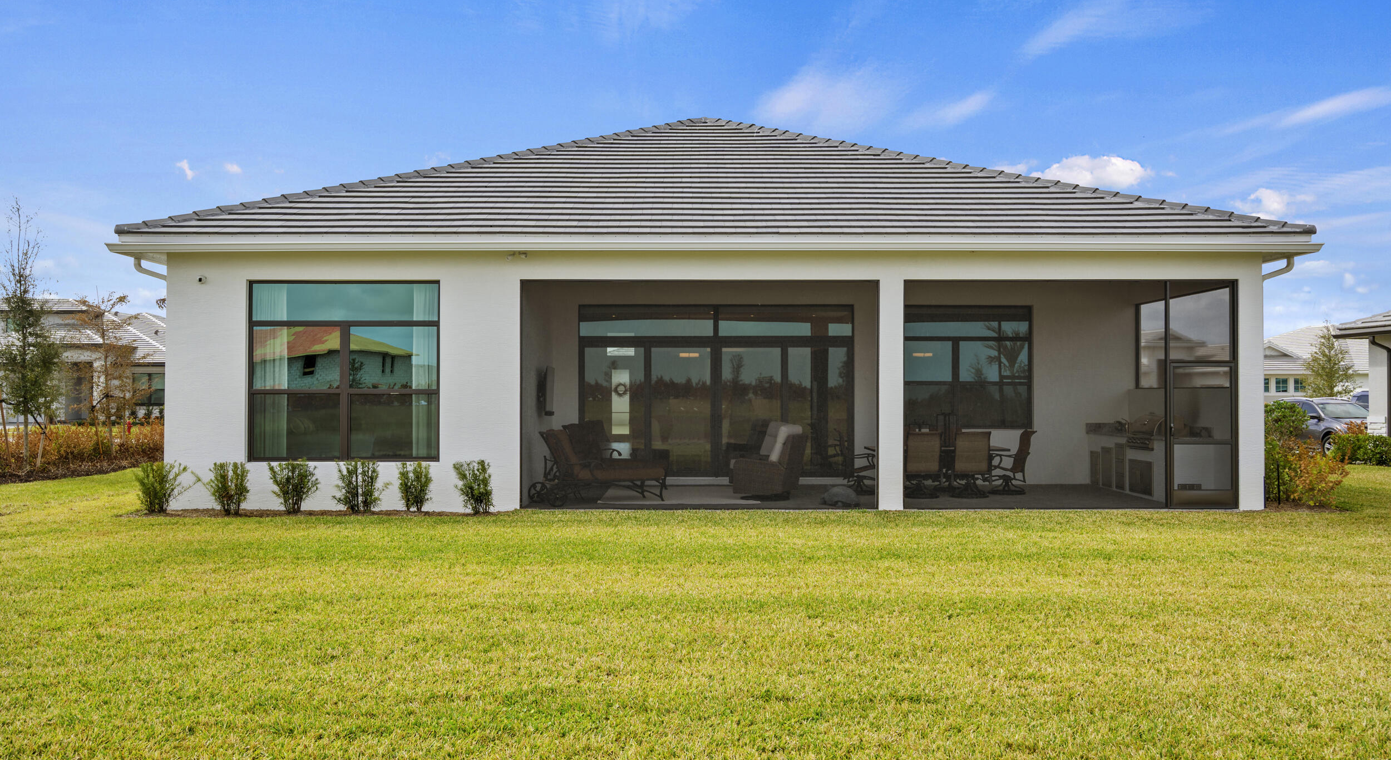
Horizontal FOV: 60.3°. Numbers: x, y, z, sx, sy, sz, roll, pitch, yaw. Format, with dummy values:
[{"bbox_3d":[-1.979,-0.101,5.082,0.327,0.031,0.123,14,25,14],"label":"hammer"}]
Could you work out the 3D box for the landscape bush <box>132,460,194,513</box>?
[{"bbox_3d":[-7.358,1.478,16.550,0.840,0.720,0.750,0,-1,0],"label":"landscape bush"}]

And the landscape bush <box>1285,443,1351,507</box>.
[{"bbox_3d":[9.298,1.412,17.900,0.980,0.950,0.920,0,-1,0],"label":"landscape bush"}]

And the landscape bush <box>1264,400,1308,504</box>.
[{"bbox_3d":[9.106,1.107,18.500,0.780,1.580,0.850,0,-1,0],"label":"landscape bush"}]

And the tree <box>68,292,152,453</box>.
[{"bbox_3d":[-14.561,-0.149,29.800,2.100,4.100,2.000,0,-1,0],"label":"tree"}]

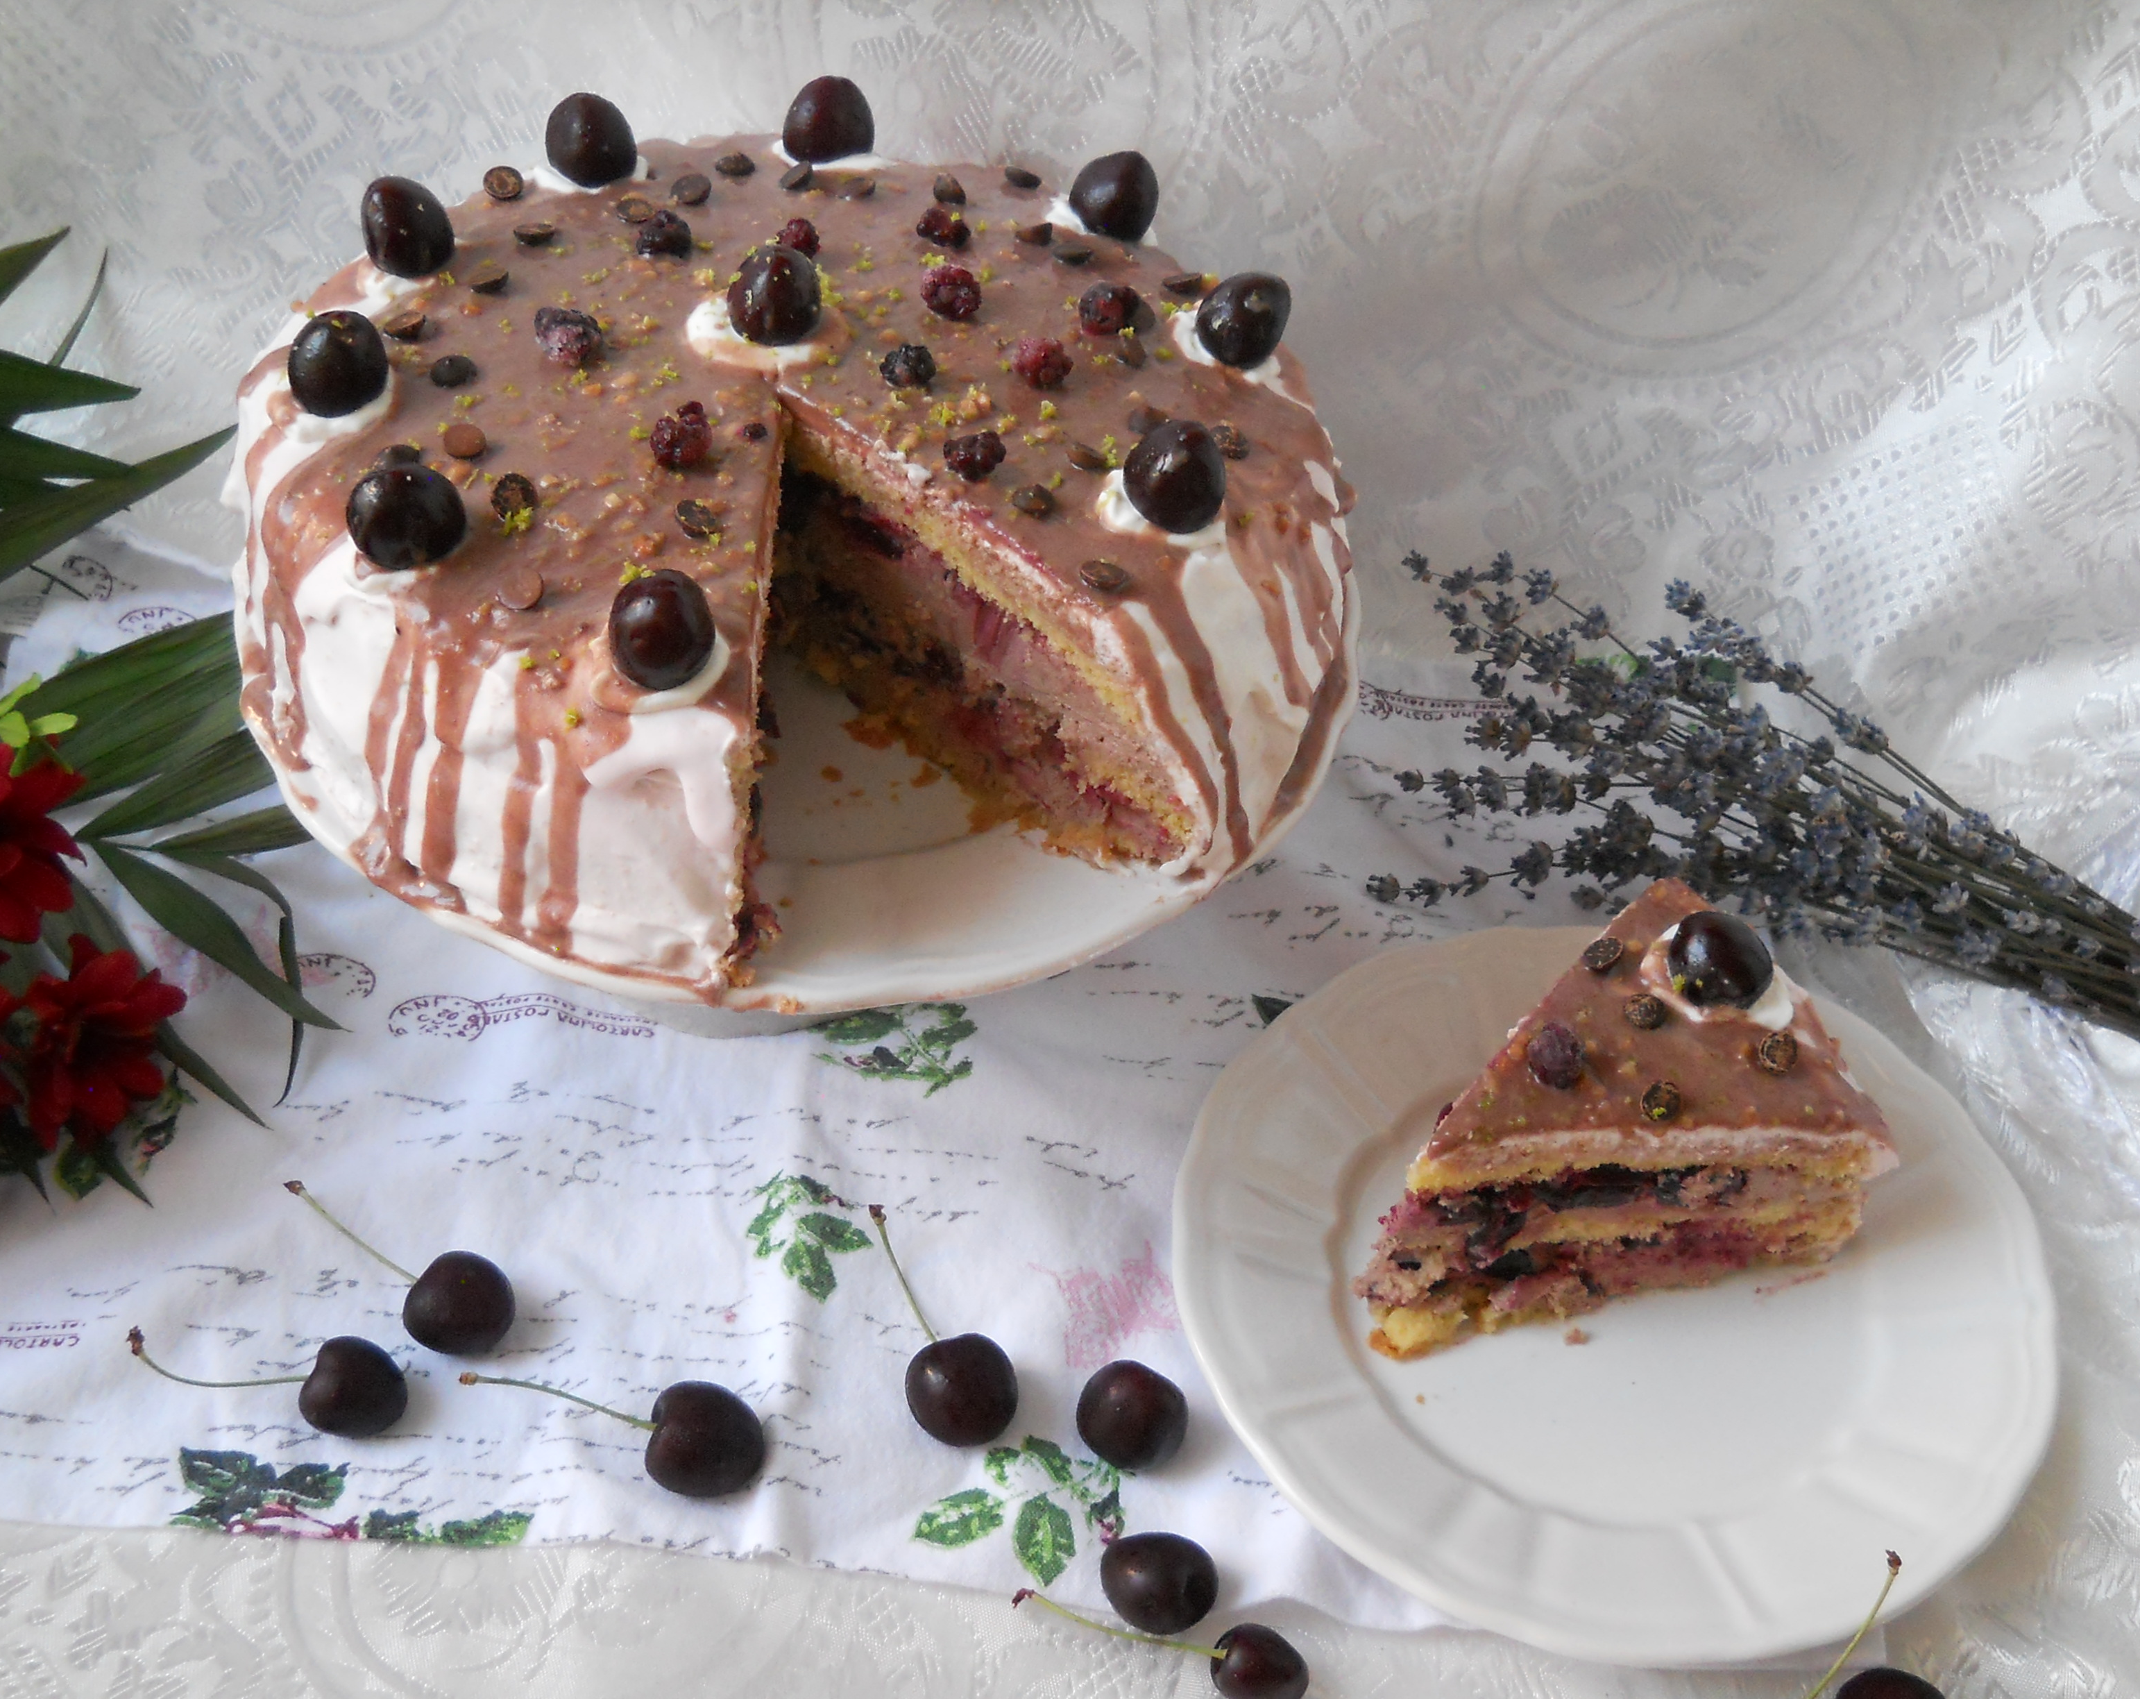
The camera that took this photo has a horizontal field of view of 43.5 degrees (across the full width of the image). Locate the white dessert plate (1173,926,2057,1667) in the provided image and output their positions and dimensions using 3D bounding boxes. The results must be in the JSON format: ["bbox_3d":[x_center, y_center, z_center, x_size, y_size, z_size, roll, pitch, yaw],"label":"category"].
[{"bbox_3d":[0.126,0.099,0.631,0.202,0.022,0.202,-1,48,1],"label":"white dessert plate"}]

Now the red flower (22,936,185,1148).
[{"bbox_3d":[-0.239,0.047,0.662,0.038,0.036,0.035,-26,52,-20],"label":"red flower"}]

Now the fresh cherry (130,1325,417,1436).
[{"bbox_3d":[-0.184,0.124,0.616,0.065,0.025,0.025,-1,48,1],"label":"fresh cherry"}]

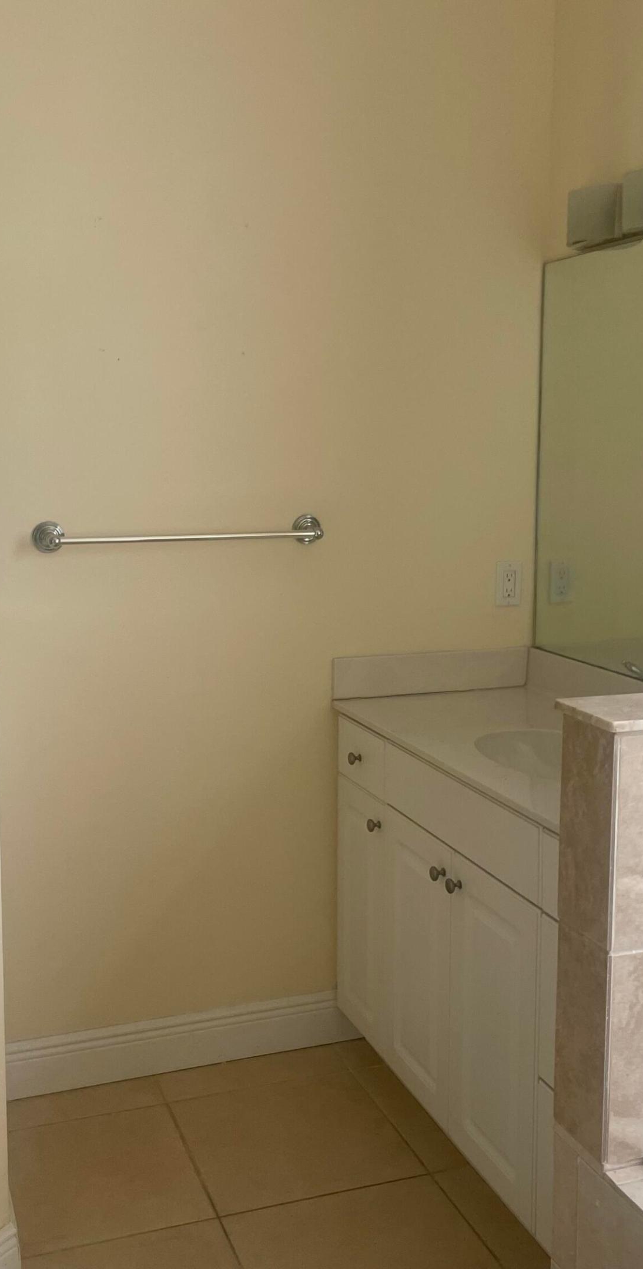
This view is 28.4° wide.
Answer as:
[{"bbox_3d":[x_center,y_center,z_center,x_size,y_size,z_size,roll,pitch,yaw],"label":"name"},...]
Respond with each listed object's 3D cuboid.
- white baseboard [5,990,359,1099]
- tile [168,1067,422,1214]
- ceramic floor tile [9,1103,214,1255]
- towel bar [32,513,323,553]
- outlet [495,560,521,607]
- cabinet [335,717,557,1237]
[{"bbox_3d":[-0.333,0.984,3.070,0.936,0.139,0.016,-3,9,-20],"label":"white baseboard"},{"bbox_3d":[-0.065,1.104,2.783,0.447,0.010,0.461,-3,9,-20],"label":"tile"},{"bbox_3d":[-0.471,1.125,2.637,0.406,0.010,0.459,-3,9,-20],"label":"ceramic floor tile"},{"bbox_3d":[-0.305,-0.226,2.863,0.672,0.069,0.075,-3,9,-20],"label":"towel bar"},{"bbox_3d":[0.474,-0.127,3.200,0.071,0.115,0.008,-3,9,-20],"label":"outlet"},{"bbox_3d":[0.512,0.688,2.650,0.536,0.839,1.287,-3,9,-20],"label":"cabinet"}]

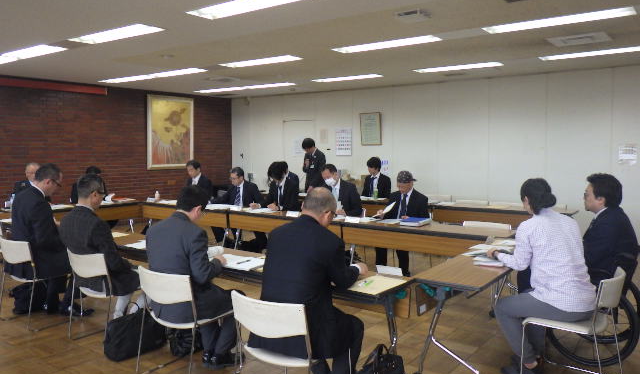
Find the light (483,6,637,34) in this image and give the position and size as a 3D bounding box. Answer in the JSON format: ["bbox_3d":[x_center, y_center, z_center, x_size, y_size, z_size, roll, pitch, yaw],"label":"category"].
[{"bbox_3d":[2.136,-1.529,4.699,1.250,0.080,0.300,3,5,37],"label":"light"}]

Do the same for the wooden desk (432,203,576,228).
[{"bbox_3d":[2.627,0.642,7.395,1.850,0.710,0.520,3,6,36],"label":"wooden desk"}]

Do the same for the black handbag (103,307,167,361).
[{"bbox_3d":[-1.385,1.069,3.877,0.200,0.300,0.430,3,5,37],"label":"black handbag"}]

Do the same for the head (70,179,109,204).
[{"bbox_3d":[-1.796,0.044,4.059,0.180,0.260,0.230,3,-13,36],"label":"head"}]

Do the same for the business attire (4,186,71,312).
[{"bbox_3d":[-2.506,0.644,4.869,0.540,1.120,0.640,3,6,36],"label":"business attire"}]

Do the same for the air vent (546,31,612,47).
[{"bbox_3d":[2.807,-1.590,5.601,0.540,0.050,0.530,3,5,36],"label":"air vent"}]

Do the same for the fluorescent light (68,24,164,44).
[{"bbox_3d":[-2.110,-1.561,5.322,1.240,0.060,0.290,3,5,36],"label":"fluorescent light"}]

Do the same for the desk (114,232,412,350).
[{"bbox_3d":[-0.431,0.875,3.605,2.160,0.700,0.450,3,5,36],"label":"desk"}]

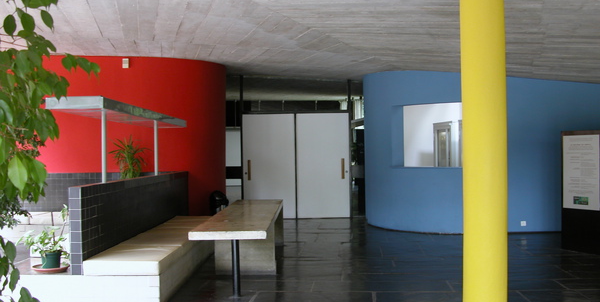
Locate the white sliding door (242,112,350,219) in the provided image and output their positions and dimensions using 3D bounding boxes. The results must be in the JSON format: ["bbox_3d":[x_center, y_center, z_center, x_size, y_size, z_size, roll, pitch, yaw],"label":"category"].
[{"bbox_3d":[-0.075,0.348,13.598,2.400,2.330,0.080,-1,-1,0],"label":"white sliding door"}]

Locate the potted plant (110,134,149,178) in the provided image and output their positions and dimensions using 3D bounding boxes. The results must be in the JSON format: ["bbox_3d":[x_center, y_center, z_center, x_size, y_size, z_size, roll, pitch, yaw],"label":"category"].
[{"bbox_3d":[-2.313,0.126,8.215,0.450,0.700,0.450,-1,-1,0],"label":"potted plant"}]

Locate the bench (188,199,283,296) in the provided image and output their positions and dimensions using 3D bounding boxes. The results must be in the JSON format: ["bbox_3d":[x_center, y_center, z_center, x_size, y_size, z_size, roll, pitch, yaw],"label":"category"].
[{"bbox_3d":[-0.635,1.112,7.515,0.710,0.710,4.000,-1,-1,0],"label":"bench"}]

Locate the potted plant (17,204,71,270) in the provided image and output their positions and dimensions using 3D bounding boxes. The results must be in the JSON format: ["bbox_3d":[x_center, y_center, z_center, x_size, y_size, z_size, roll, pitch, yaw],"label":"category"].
[{"bbox_3d":[-2.535,0.850,6.010,0.460,0.640,0.420,-1,-1,0],"label":"potted plant"}]

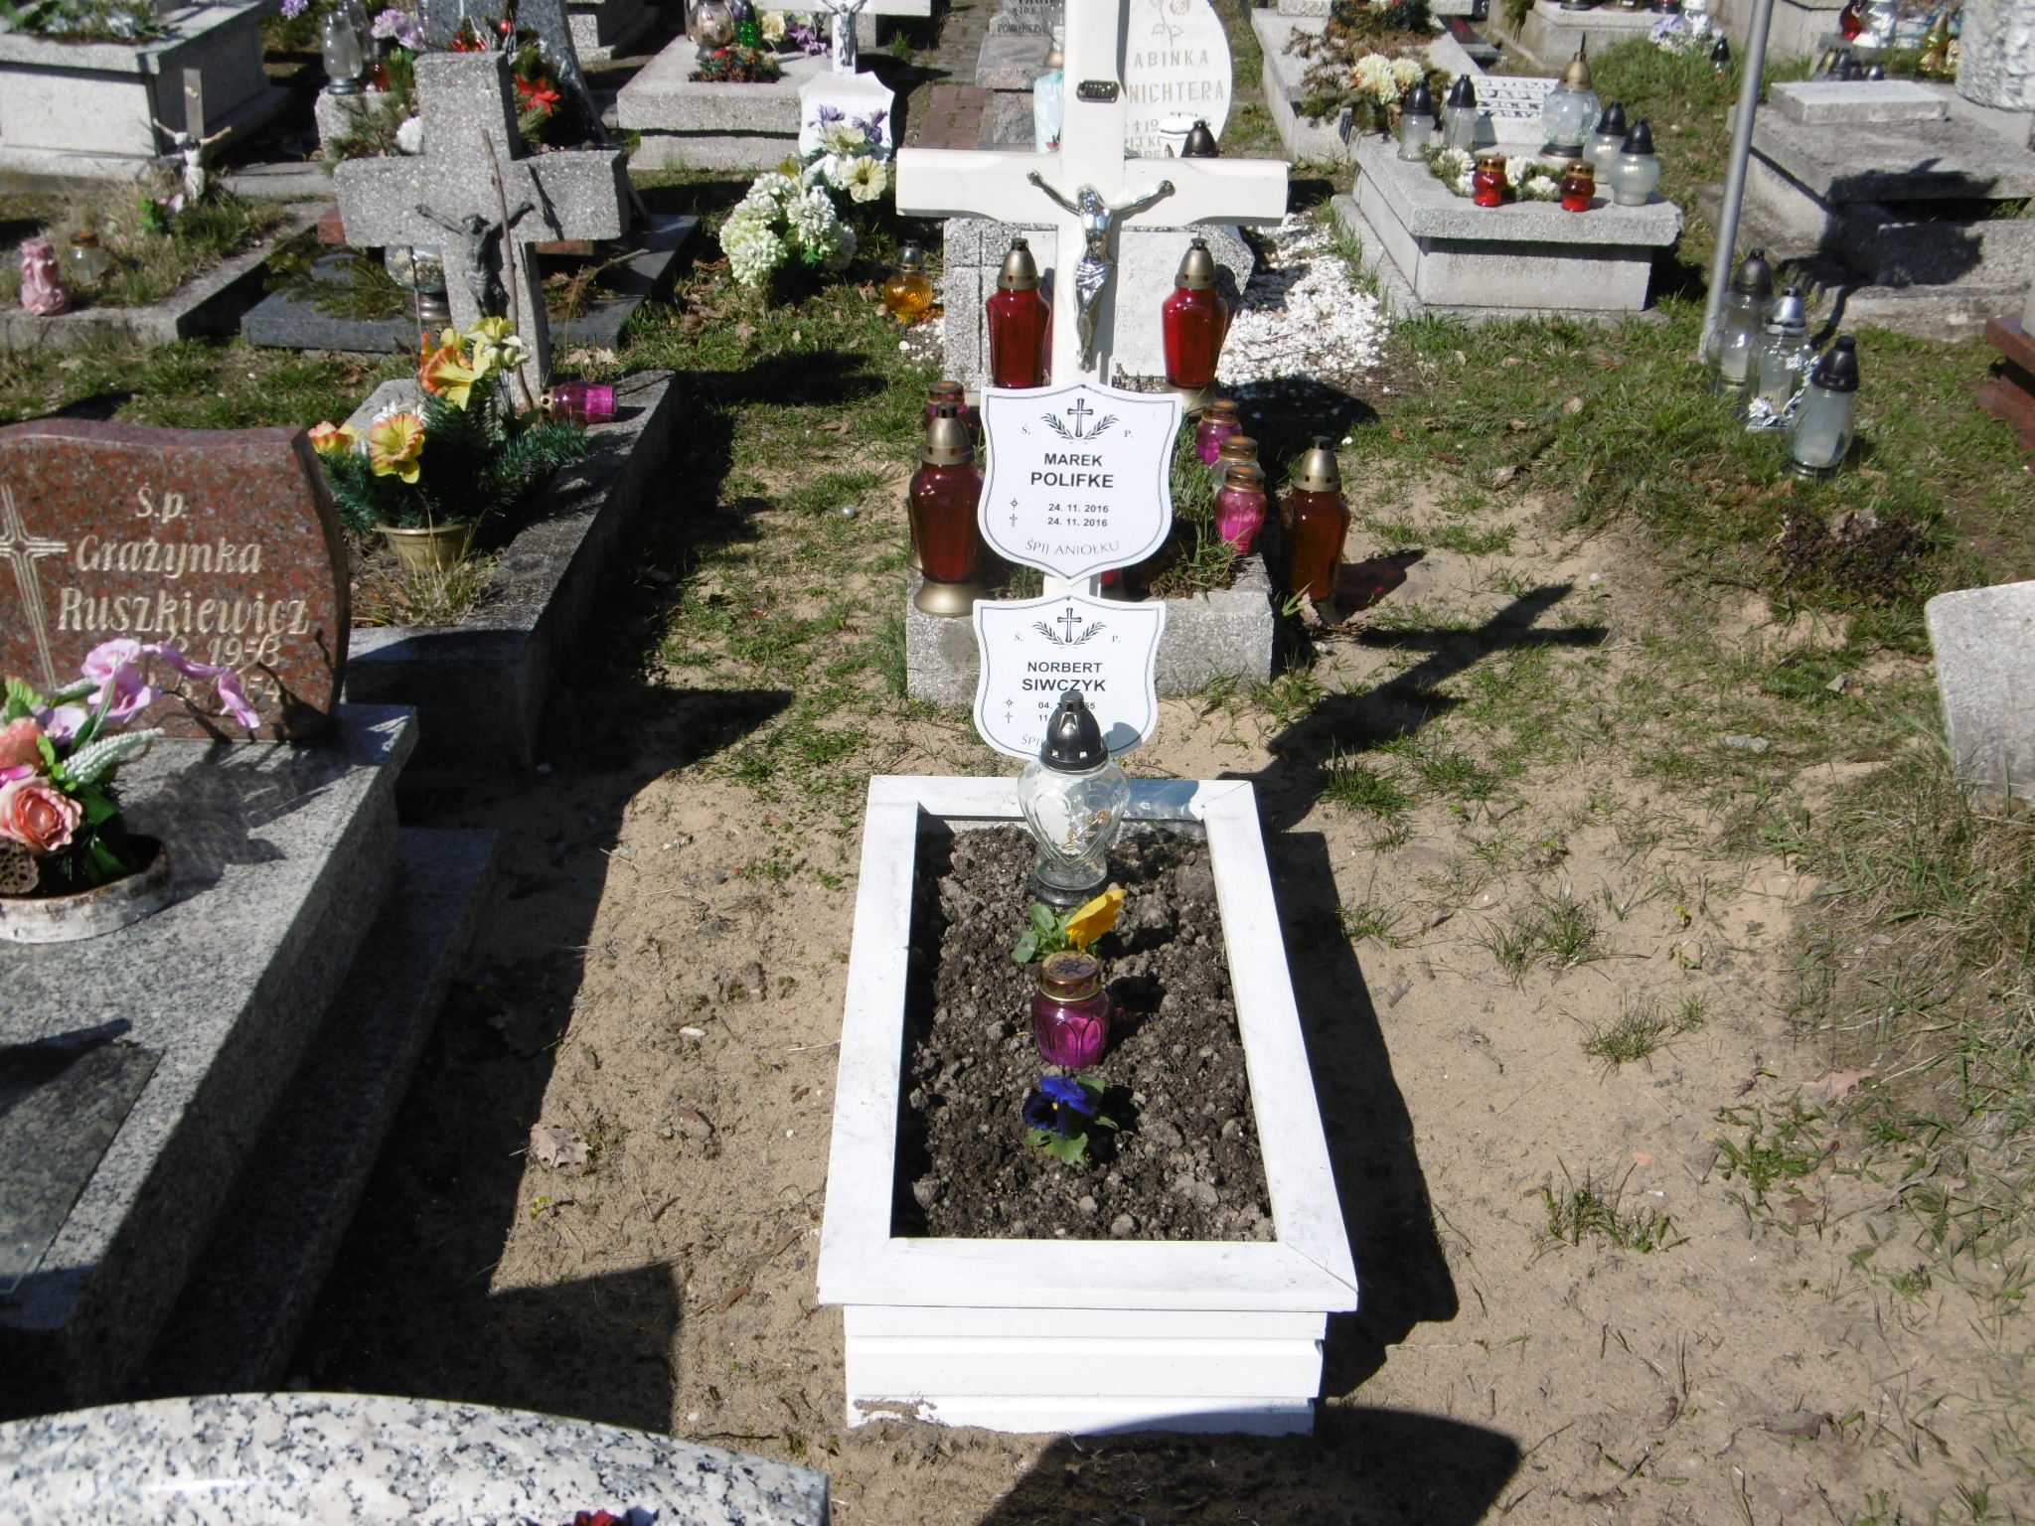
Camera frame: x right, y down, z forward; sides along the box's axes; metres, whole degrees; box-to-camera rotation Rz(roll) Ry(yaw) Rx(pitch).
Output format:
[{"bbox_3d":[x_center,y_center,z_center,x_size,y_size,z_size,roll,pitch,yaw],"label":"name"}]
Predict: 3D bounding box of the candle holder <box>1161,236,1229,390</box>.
[{"bbox_3d":[0.342,-0.840,4.232,0.125,0.308,0.125,2,28,0],"label":"candle holder"}]

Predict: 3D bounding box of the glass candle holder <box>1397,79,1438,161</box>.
[{"bbox_3d":[0.996,-1.619,5.610,0.088,0.188,0.088,2,28,0],"label":"glass candle holder"}]

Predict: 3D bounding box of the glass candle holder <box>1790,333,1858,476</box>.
[{"bbox_3d":[1.593,-0.715,4.422,0.125,0.268,0.125,1,28,-1],"label":"glass candle holder"}]

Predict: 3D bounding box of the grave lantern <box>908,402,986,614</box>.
[{"bbox_3d":[-0.102,-0.386,3.354,0.115,0.318,0.115,1,28,-1],"label":"grave lantern"}]

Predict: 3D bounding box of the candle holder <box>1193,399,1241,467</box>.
[{"bbox_3d":[0.358,-0.586,3.958,0.081,0.126,0.081,1,28,-1],"label":"candle holder"}]

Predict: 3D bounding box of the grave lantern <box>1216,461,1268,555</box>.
[{"bbox_3d":[0.367,-0.414,3.608,0.084,0.140,0.084,2,28,0],"label":"grave lantern"}]

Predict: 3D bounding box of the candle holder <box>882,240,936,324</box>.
[{"bbox_3d":[-0.248,-1.102,5.111,0.113,0.183,0.113,2,28,0],"label":"candle holder"}]

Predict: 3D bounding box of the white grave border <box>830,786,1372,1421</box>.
[{"bbox_3d":[0.058,0.326,2.486,0.490,0.175,0.958,1,28,-1],"label":"white grave border"}]

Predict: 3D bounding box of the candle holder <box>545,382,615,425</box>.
[{"bbox_3d":[-0.778,-0.641,3.969,0.132,0.076,0.076,1,28,-1],"label":"candle holder"}]

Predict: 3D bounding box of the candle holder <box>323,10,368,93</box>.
[{"bbox_3d":[-1.865,-1.973,6.200,0.112,0.215,0.112,2,28,0],"label":"candle holder"}]

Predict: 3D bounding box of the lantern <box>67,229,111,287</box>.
[{"bbox_3d":[-2.154,-1.169,5.171,0.085,0.124,0.085,2,28,0],"label":"lantern"}]

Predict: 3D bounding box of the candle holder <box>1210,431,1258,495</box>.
[{"bbox_3d":[0.364,-0.462,3.721,0.085,0.140,0.085,2,28,0],"label":"candle holder"}]

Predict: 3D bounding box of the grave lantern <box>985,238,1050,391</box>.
[{"bbox_3d":[0.009,-0.840,4.215,0.125,0.308,0.125,2,28,0],"label":"grave lantern"}]

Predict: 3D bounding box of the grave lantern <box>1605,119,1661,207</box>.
[{"bbox_3d":[1.477,-1.447,5.363,0.124,0.198,0.124,1,28,-1],"label":"grave lantern"}]

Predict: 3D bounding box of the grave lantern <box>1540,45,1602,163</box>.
[{"bbox_3d":[1.420,-1.697,5.757,0.154,0.265,0.154,1,28,-1],"label":"grave lantern"}]

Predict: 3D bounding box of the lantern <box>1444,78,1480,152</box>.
[{"bbox_3d":[1.157,-1.696,5.822,0.098,0.187,0.098,1,28,-1],"label":"lantern"}]

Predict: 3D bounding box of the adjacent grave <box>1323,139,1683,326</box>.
[{"bbox_3d":[1.200,-1.332,5.577,0.630,0.270,0.890,0,28,-3],"label":"adjacent grave"}]

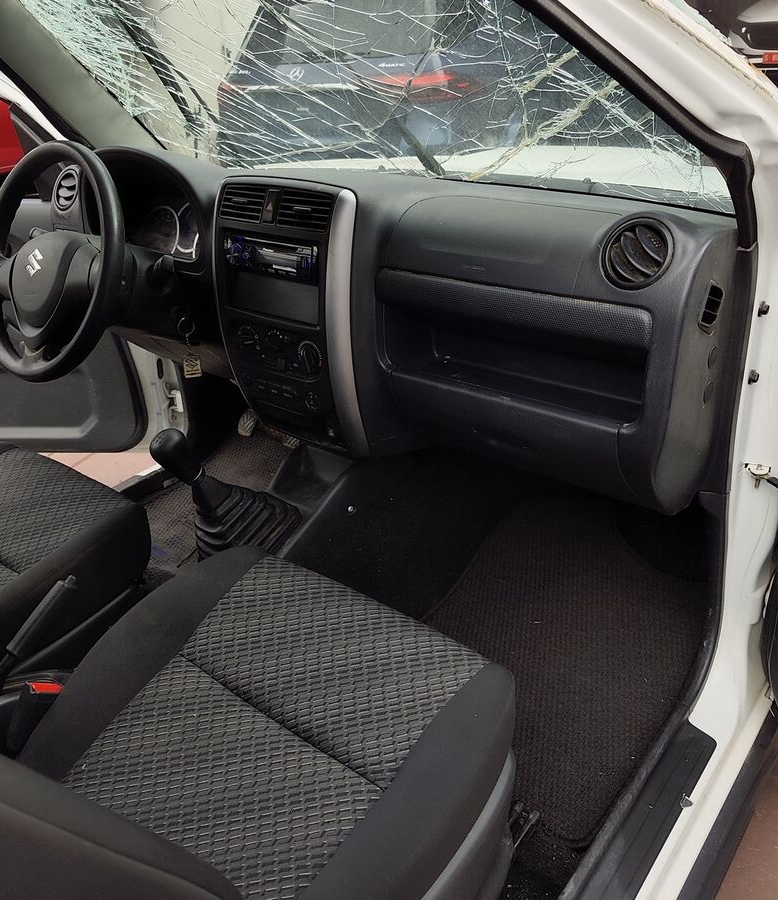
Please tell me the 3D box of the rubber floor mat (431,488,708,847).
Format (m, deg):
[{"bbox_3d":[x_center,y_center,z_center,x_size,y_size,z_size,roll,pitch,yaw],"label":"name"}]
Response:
[{"bbox_3d":[0.258,0.261,1.225,0.420,0.070,0.620,18,36,35],"label":"rubber floor mat"}]

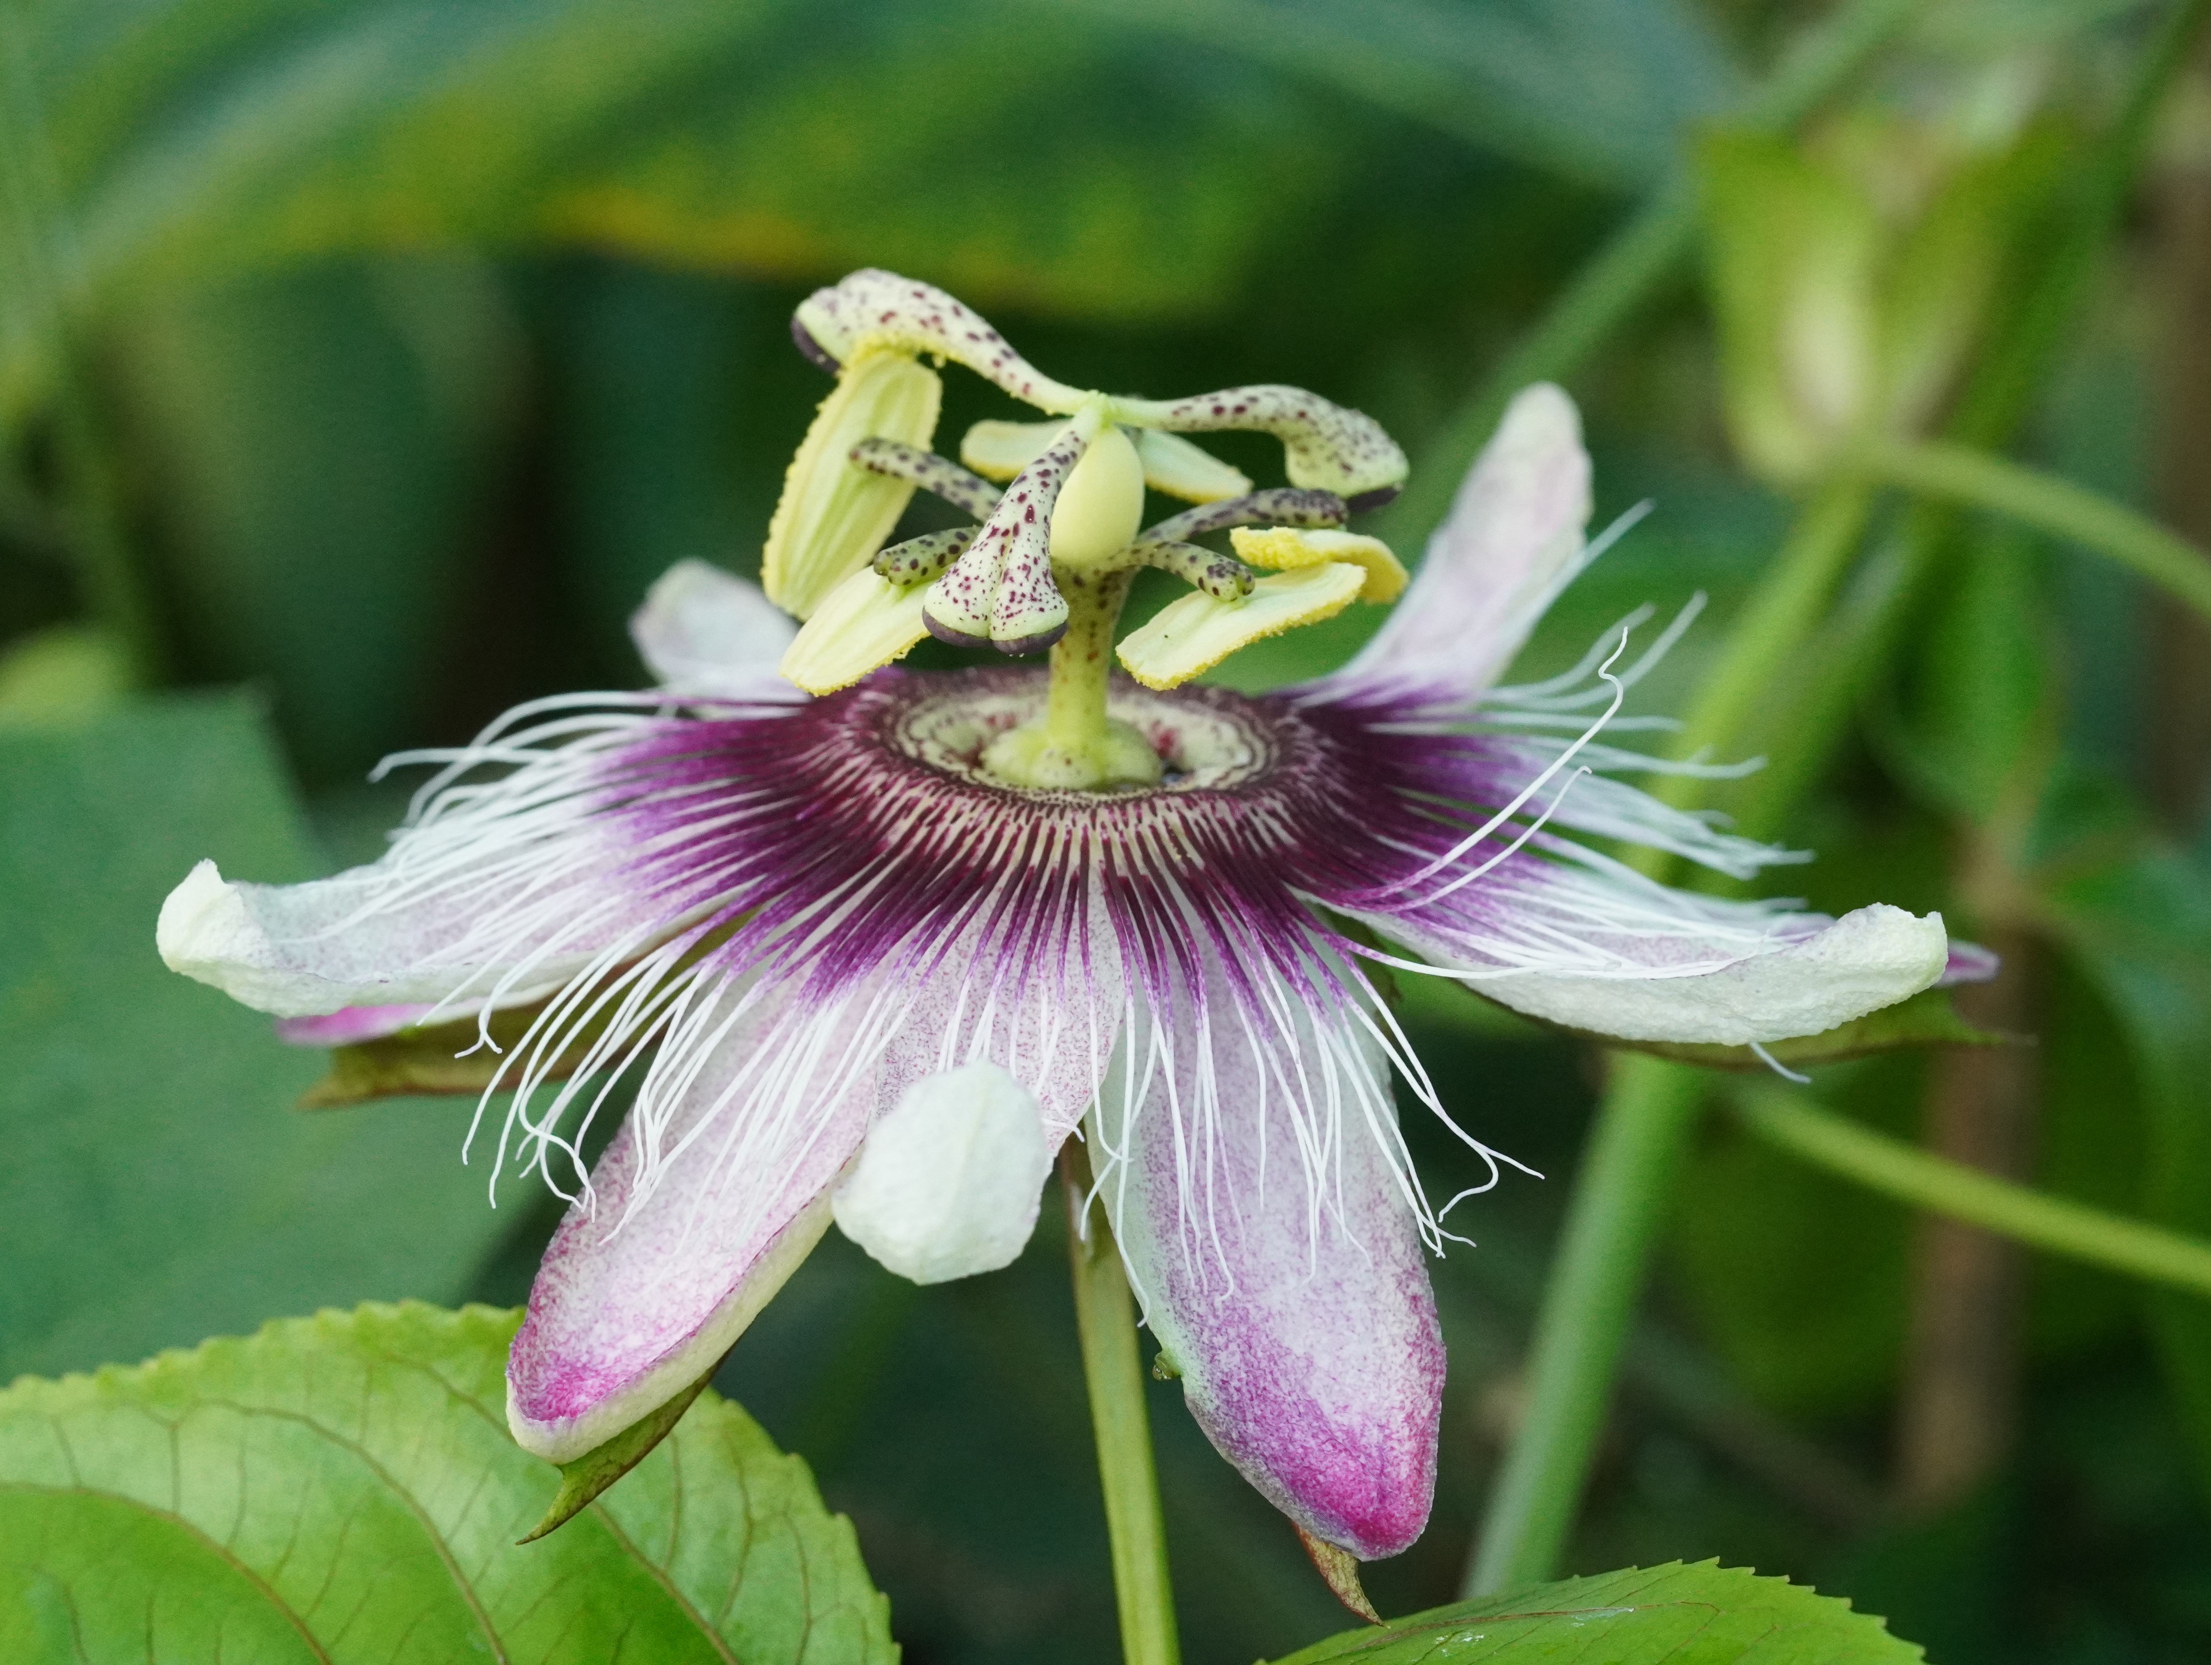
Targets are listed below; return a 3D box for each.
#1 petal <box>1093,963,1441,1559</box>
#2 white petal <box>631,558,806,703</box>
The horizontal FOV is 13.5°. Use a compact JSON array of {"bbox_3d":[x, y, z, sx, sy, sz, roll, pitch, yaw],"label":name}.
[{"bbox_3d":[0.007,0.015,0.367,0.014,0.028,0.005,-7,-22,-24],"label":"petal"},{"bbox_3d":[-0.014,-0.008,0.394,0.011,0.005,0.019,-9,23,-39],"label":"white petal"}]

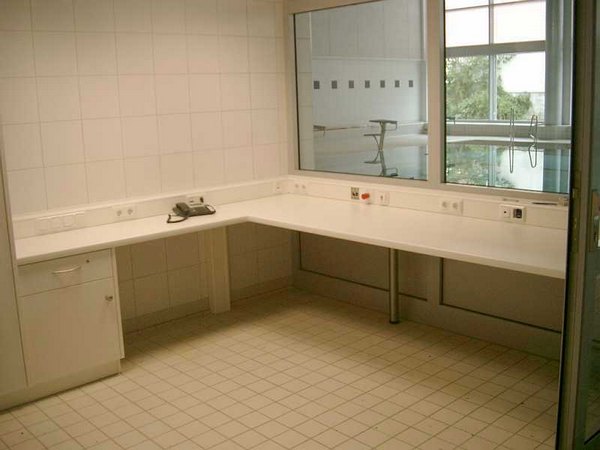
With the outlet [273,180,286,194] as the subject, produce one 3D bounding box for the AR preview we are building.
[{"bbox_3d":[-0.161,-0.278,4.878,0.090,0.085,0.020,-12,15,-42],"label":"outlet"}]

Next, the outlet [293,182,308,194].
[{"bbox_3d":[-0.005,-0.279,4.856,0.020,0.082,0.152,-12,15,-42],"label":"outlet"}]

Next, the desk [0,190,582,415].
[{"bbox_3d":[0.009,0.455,3.344,2.250,0.740,2.640,-12,15,-42],"label":"desk"}]

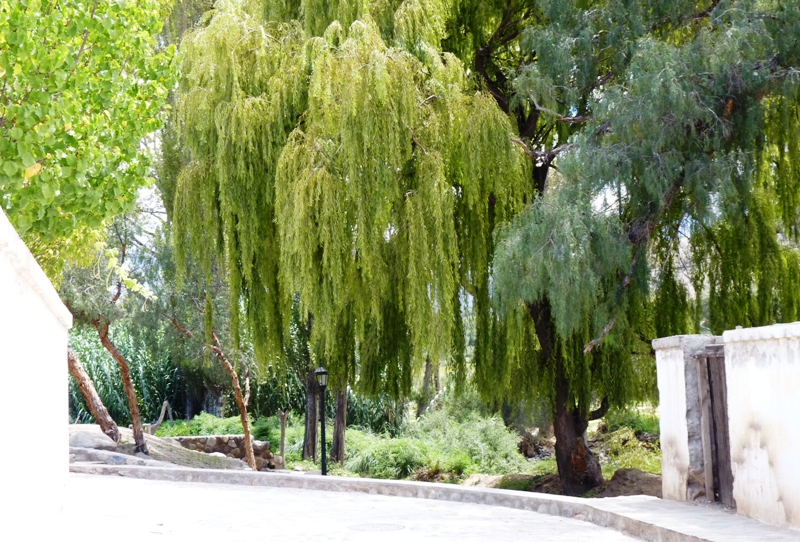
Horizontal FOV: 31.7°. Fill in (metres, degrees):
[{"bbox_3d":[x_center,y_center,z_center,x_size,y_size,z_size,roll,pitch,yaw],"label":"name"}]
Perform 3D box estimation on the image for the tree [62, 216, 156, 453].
[{"bbox_3d":[-5.625,1.230,27.300,1.750,4.600,1.700,-2,-5,0],"label":"tree"}]

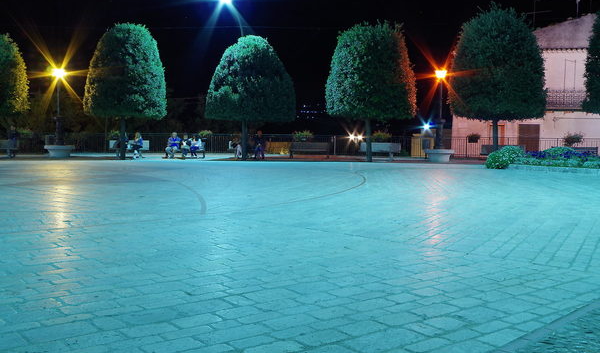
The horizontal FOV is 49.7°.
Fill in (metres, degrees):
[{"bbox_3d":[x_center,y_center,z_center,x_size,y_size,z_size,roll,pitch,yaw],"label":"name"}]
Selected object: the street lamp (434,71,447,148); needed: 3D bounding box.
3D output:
[{"bbox_3d":[6.210,-2.986,28.600,0.520,3.600,0.520,1,4,2],"label":"street lamp"}]

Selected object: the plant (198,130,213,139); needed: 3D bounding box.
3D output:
[{"bbox_3d":[-5.157,-2.283,35.500,0.780,0.420,0.550,1,4,2],"label":"plant"}]

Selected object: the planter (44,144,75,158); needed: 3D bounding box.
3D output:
[{"bbox_3d":[-10.964,-1.127,29.600,1.380,0.570,1.380,1,4,2],"label":"planter"}]

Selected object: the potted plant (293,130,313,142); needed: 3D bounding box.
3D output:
[{"bbox_3d":[0.137,-2.190,35.500,1.050,0.660,0.650,0,3,0],"label":"potted plant"}]

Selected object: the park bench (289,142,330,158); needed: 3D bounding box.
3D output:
[{"bbox_3d":[0.500,-1.234,30.900,1.950,0.780,0.620,1,4,2],"label":"park bench"}]

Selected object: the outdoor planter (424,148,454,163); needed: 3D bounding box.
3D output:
[{"bbox_3d":[6.132,-0.911,28.484,1.320,0.549,1.320,0,3,0],"label":"outdoor planter"}]

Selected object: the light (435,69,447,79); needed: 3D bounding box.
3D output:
[{"bbox_3d":[6.210,-4.529,28.600,0.500,0.500,0.500,1,4,2],"label":"light"}]

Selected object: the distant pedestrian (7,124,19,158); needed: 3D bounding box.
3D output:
[{"bbox_3d":[-14.273,-1.714,32.151,0.520,1.644,0.360,0,3,0],"label":"distant pedestrian"}]

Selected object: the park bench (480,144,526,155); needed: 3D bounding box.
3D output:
[{"bbox_3d":[9.100,-0.984,29.000,1.980,0.800,0.620,1,4,2],"label":"park bench"}]

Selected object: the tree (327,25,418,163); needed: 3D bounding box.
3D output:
[{"bbox_3d":[3.162,-3.693,28.621,3.900,6.046,3.900,0,3,0],"label":"tree"}]

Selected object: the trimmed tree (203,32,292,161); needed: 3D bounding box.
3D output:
[{"bbox_3d":[-2.335,-3.564,29.631,4.050,5.694,4.050,0,3,0],"label":"trimmed tree"}]

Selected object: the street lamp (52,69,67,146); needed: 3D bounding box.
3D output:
[{"bbox_3d":[-10.986,-3.186,29.600,0.520,3.520,0.520,1,4,2],"label":"street lamp"}]

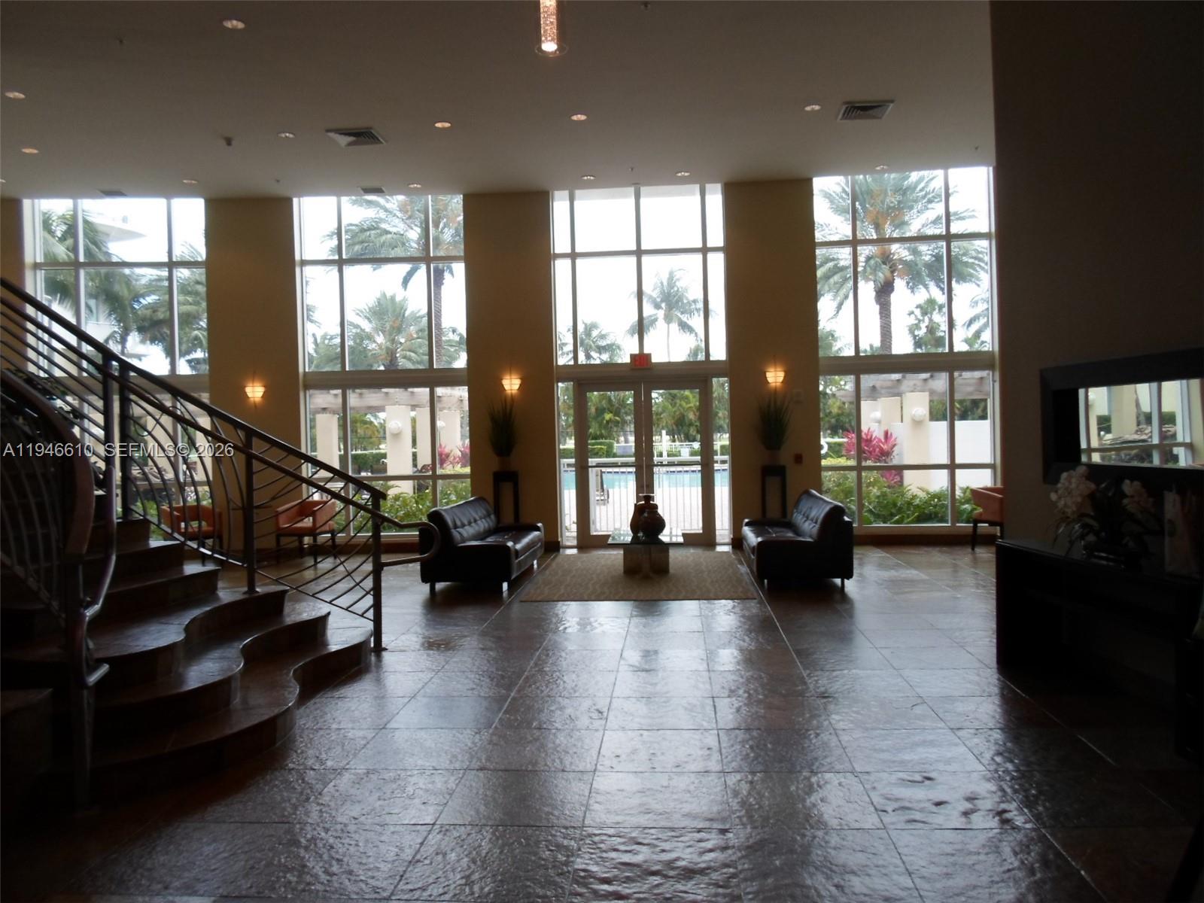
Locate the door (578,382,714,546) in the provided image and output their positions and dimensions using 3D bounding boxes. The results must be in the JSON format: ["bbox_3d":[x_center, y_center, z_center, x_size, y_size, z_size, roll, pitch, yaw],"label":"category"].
[{"bbox_3d":[0.579,0.167,12.039,1.885,2.285,0.100,-1,1,4],"label":"door"}]

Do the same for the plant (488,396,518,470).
[{"bbox_3d":[-1.350,-0.262,11.827,0.410,1.023,0.400,-1,1,5],"label":"plant"}]

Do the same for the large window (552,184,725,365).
[{"bbox_3d":[0.508,-2.398,11.936,2.366,2.449,0.120,-1,1,4],"label":"large window"}]

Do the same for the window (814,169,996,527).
[{"bbox_3d":[4.042,-1.350,11.528,2.256,4.715,0.120,-1,1,10],"label":"window"}]

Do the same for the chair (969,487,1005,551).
[{"bbox_3d":[5.079,0.863,10.915,0.560,0.790,0.590,-2,1,-14],"label":"chair"}]

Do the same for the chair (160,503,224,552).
[{"bbox_3d":[-5.327,1.116,11.355,0.590,0.790,0.560,0,2,43],"label":"chair"}]

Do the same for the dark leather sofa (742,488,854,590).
[{"bbox_3d":[2.085,0.937,9.517,0.930,0.855,1.800,-1,1,3],"label":"dark leather sofa"}]

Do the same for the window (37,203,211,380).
[{"bbox_3d":[-6.507,-2.213,11.686,2.227,2.417,0.120,-2,1,-7],"label":"window"}]

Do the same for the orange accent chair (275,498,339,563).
[{"bbox_3d":[-3.929,1.074,11.641,0.560,0.790,0.590,-1,1,12],"label":"orange accent chair"}]

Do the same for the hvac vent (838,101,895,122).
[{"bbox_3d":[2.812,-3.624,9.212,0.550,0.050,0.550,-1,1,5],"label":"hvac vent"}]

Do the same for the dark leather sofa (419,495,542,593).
[{"bbox_3d":[-1.303,1.014,9.797,0.930,0.860,1.800,-1,1,7],"label":"dark leather sofa"}]

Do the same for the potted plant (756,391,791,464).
[{"bbox_3d":[2.276,-0.311,11.528,0.410,0.960,0.400,-1,1,5],"label":"potted plant"}]

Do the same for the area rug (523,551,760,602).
[{"bbox_3d":[0.446,1.376,9.907,2.282,0.012,3.285,-1,1,5],"label":"area rug"}]

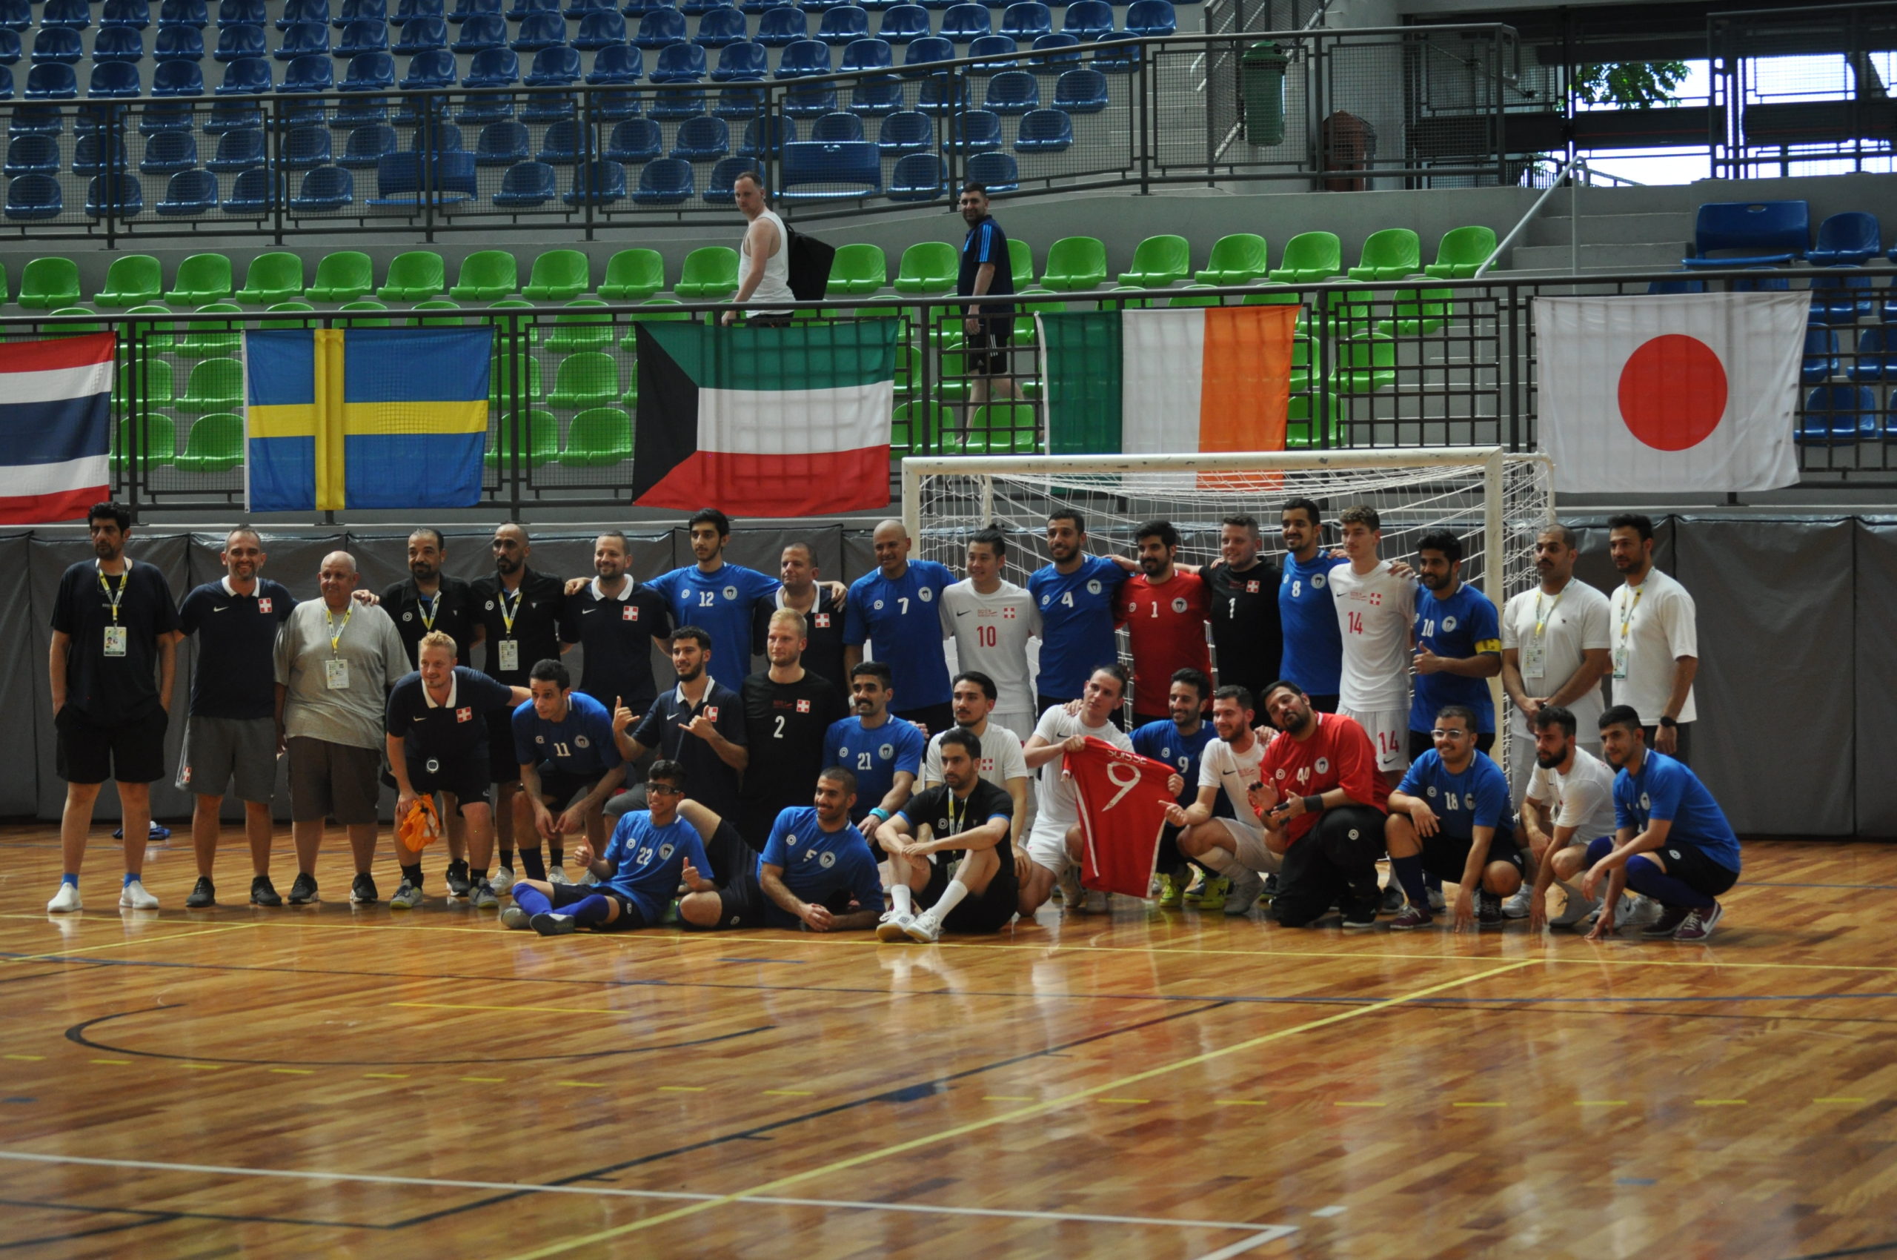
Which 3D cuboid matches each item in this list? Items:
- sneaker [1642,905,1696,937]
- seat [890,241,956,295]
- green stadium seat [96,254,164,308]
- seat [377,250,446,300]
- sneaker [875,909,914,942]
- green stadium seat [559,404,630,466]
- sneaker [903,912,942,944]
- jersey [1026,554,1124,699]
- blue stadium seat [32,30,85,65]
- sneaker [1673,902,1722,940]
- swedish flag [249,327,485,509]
[{"bbox_3d":[2.960,1.191,17.700,0.280,0.120,0.110,-17,9,-31],"label":"sneaker"},{"bbox_3d":[-0.140,-2.514,29.950,0.430,0.395,0.410,0,0,10],"label":"seat"},{"bbox_3d":[-5.730,-2.439,30.200,0.425,0.340,0.410,-1,1,7],"label":"green stadium seat"},{"bbox_3d":[-3.772,-2.482,30.300,0.430,0.350,0.400,0,0,7],"label":"seat"},{"bbox_3d":[-0.216,1.197,17.470,0.110,0.130,0.290,0,-11,10],"label":"sneaker"},{"bbox_3d":[-2.362,-1.290,28.900,0.450,0.390,0.420,0,1,11],"label":"green stadium seat"},{"bbox_3d":[-0.114,1.268,18.410,0.108,0.130,0.290,0,-11,28],"label":"sneaker"},{"bbox_3d":[0.601,-0.018,20.600,0.480,0.700,0.280,0,1,9],"label":"jersey"},{"bbox_3d":[-7.816,-5.122,37.900,0.450,0.390,0.420,-1,1,-6],"label":"blue stadium seat"},{"bbox_3d":[2.861,1.107,16.450,0.110,0.120,0.280,0,18,37],"label":"sneaker"},{"bbox_3d":[-3.576,-1.302,26.600,1.630,1.120,0.050,0,0,12],"label":"swedish flag"}]

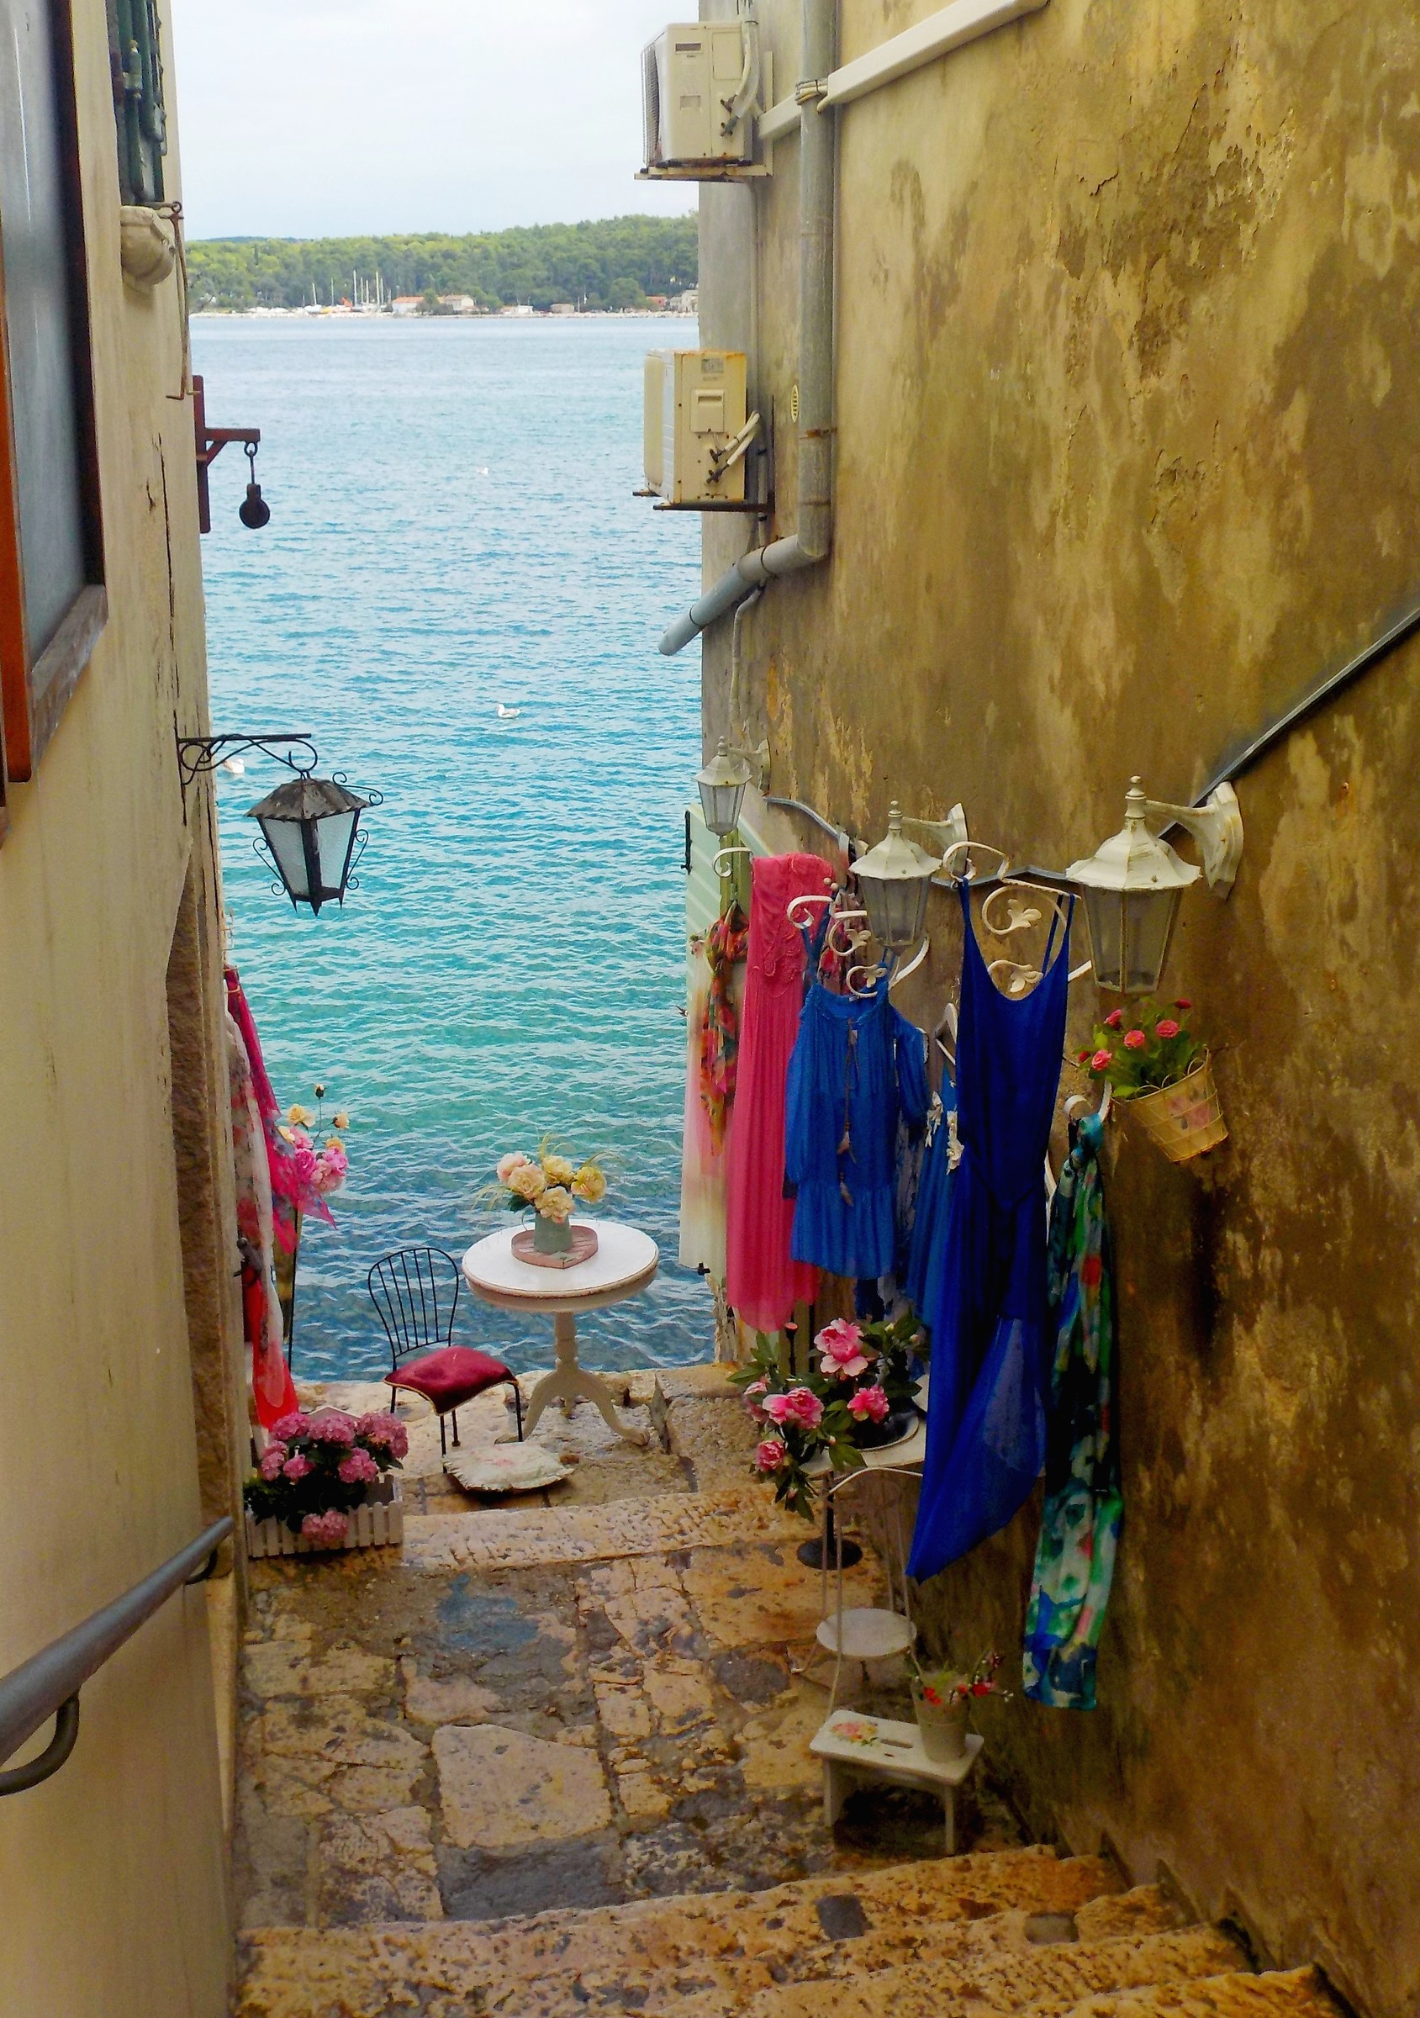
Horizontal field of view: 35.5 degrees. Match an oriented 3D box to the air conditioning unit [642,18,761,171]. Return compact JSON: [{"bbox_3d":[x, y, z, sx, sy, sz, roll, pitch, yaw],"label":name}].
[{"bbox_3d":[-0.052,-3.318,8.050,0.280,0.455,0.720,-3,18,-8],"label":"air conditioning unit"}]

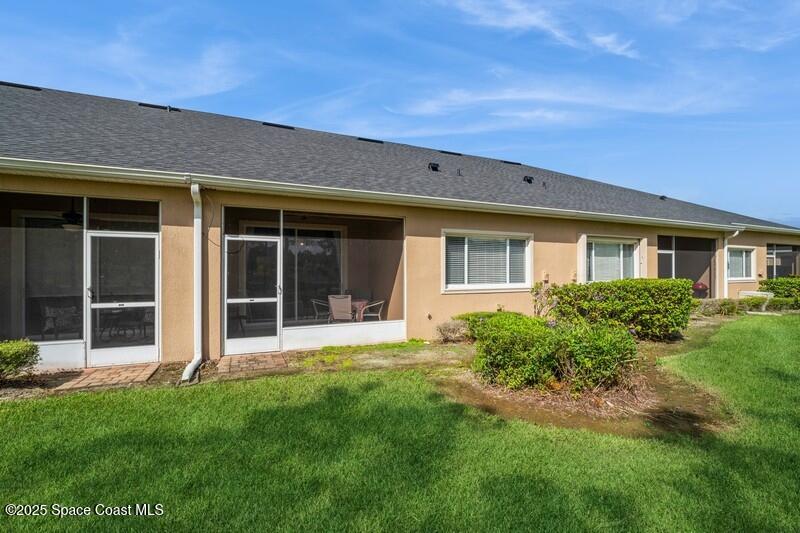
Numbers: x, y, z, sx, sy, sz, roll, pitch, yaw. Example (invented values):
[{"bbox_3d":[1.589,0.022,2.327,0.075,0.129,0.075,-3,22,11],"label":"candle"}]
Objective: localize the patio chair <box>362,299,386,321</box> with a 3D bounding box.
[{"bbox_3d":[-0.620,1.070,7.800,0.580,0.850,0.560,0,0,-12],"label":"patio chair"}]

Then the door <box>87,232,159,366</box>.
[{"bbox_3d":[-4.280,0.510,5.153,0.910,2.030,0.050,0,0,-22],"label":"door"}]

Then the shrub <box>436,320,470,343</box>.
[{"bbox_3d":[1.100,1.340,7.000,0.640,0.430,0.500,0,0,-22],"label":"shrub"}]

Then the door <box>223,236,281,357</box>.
[{"bbox_3d":[-2.568,0.497,5.852,0.900,2.030,0.050,0,0,-22],"label":"door"}]

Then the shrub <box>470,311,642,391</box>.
[{"bbox_3d":[2.340,1.165,5.080,2.050,0.800,1.300,0,0,-22],"label":"shrub"}]

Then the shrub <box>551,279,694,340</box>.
[{"bbox_3d":[5.100,0.940,7.650,3.250,1.220,1.050,0,0,-22],"label":"shrub"}]

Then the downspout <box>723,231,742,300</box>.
[{"bbox_3d":[11.530,0.030,11.500,0.140,2.800,0.450,0,0,-22],"label":"downspout"}]

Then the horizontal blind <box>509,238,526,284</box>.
[{"bbox_3d":[2.920,-0.150,8.260,0.540,1.080,0.050,0,0,-22],"label":"horizontal blind"}]

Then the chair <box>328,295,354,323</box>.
[{"bbox_3d":[-1.270,1.040,7.250,0.560,0.910,0.640,0,0,12],"label":"chair"}]

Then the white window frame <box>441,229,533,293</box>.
[{"bbox_3d":[2.130,-0.110,7.770,2.600,1.430,0.120,0,0,-22],"label":"white window frame"}]

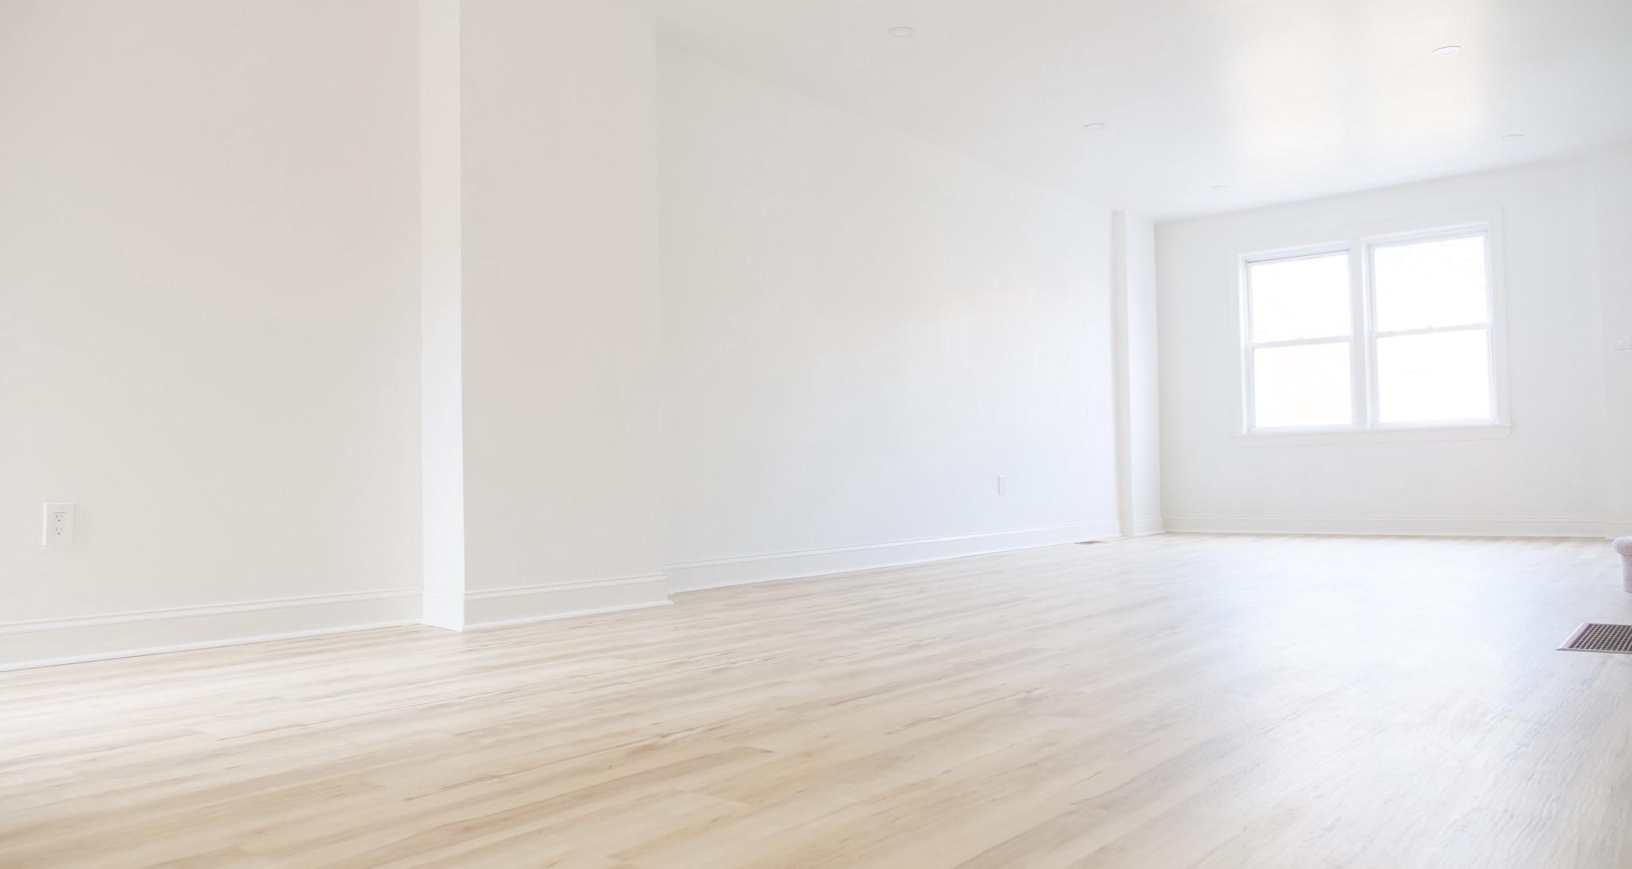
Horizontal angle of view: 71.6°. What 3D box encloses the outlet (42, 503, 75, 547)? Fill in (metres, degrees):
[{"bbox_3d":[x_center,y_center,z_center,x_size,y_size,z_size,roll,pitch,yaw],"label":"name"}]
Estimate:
[{"bbox_3d":[-2.246,0.266,3.360,0.009,0.128,0.081,-3,-2,40],"label":"outlet"}]

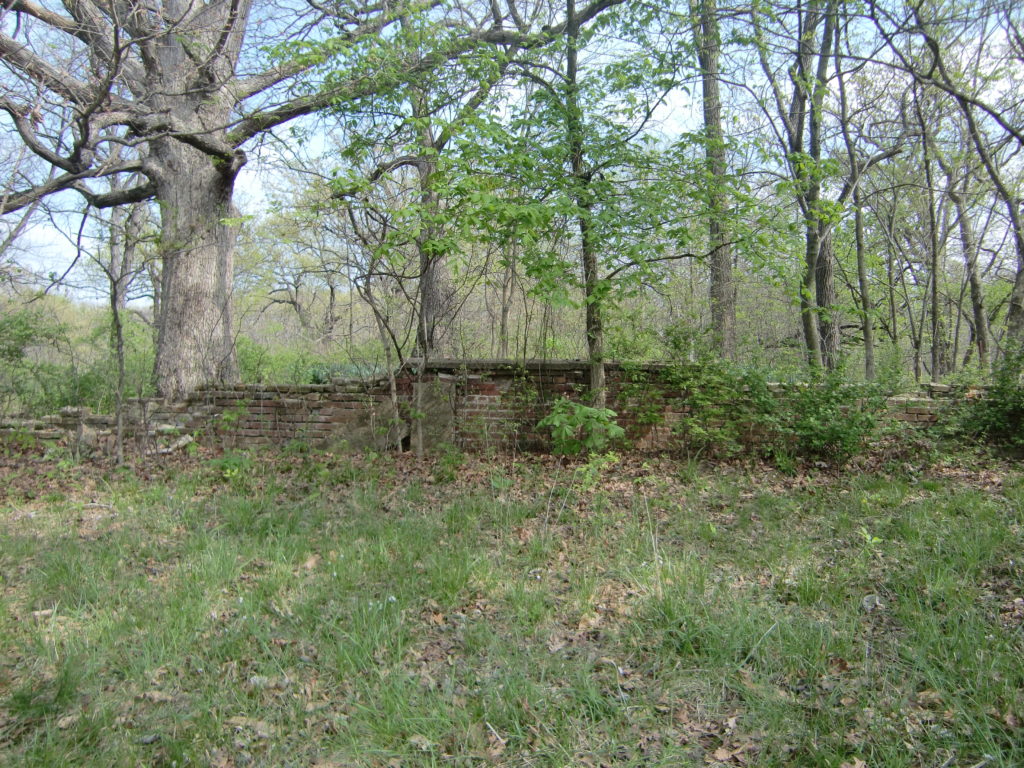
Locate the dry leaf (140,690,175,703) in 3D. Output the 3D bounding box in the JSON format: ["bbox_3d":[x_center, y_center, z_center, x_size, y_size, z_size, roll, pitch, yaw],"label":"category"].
[{"bbox_3d":[-1.305,1.151,3.050,0.120,0.025,0.065,0,6,0],"label":"dry leaf"}]

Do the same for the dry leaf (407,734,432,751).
[{"bbox_3d":[-0.303,1.186,2.740,0.080,0.030,0.065,0,6,0],"label":"dry leaf"}]

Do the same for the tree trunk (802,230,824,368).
[{"bbox_3d":[4.398,-1.215,12.081,0.240,2.136,0.220,-3,6,0],"label":"tree trunk"}]

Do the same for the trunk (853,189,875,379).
[{"bbox_3d":[4.906,-1.363,11.551,0.150,2.688,0.130,-6,6,1],"label":"trunk"}]

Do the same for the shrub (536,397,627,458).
[{"bbox_3d":[0.591,0.376,7.150,0.760,0.530,0.600,0,6,0],"label":"shrub"}]

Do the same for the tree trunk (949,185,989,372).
[{"bbox_3d":[7.264,-1.621,13.132,0.220,3.082,0.200,-11,6,1],"label":"tree trunk"}]

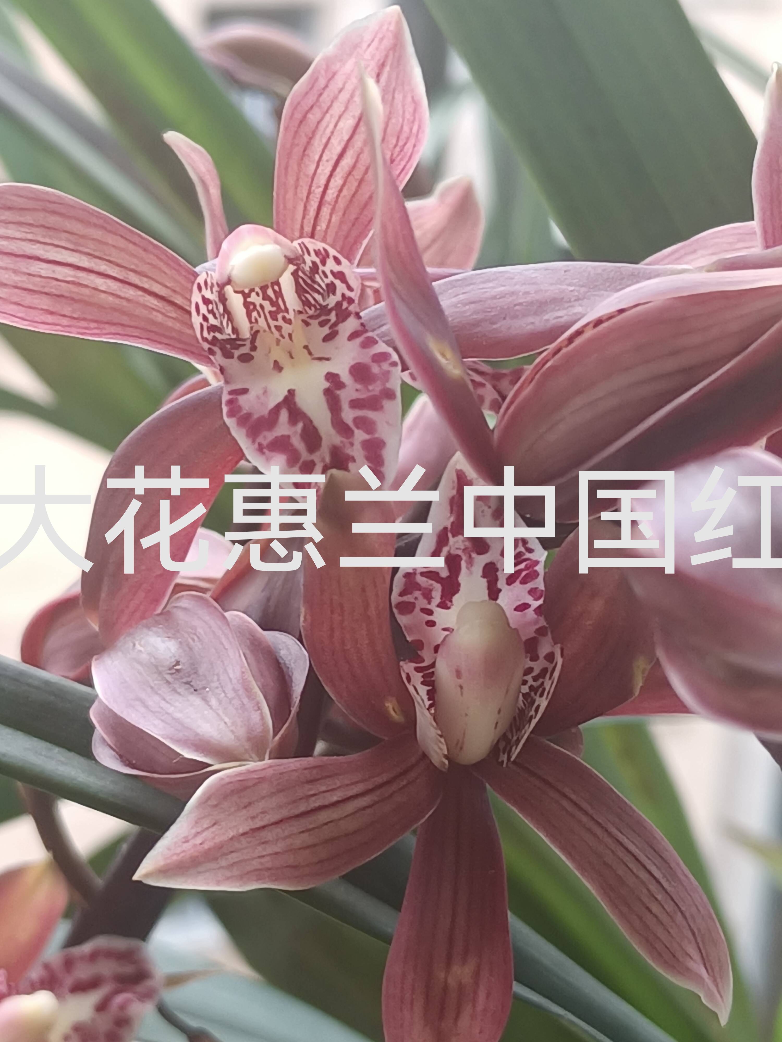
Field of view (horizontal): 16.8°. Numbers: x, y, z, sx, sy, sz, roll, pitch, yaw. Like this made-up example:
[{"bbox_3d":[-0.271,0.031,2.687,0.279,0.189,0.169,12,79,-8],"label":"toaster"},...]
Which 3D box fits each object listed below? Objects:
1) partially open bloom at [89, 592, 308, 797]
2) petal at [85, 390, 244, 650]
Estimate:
[{"bbox_3d":[-0.029,0.027,0.405,0.032,0.031,0.033,-3,22,-24],"label":"partially open bloom"},{"bbox_3d":[-0.034,-0.001,0.405,0.019,0.042,0.017,26,3,10],"label":"petal"}]

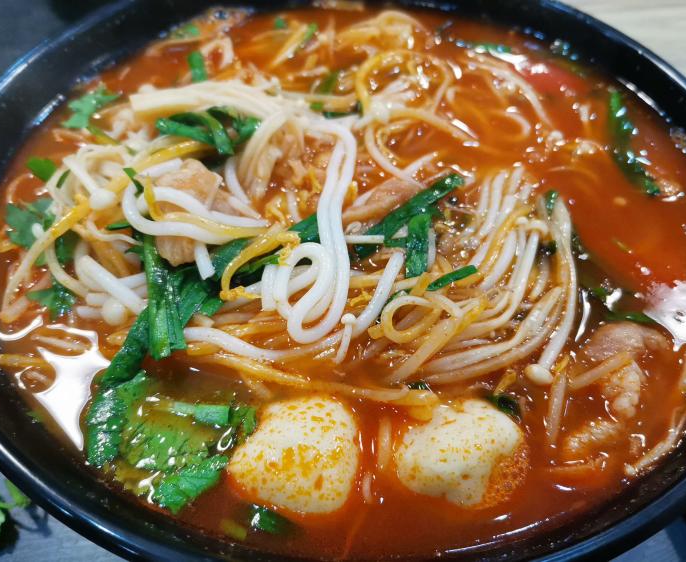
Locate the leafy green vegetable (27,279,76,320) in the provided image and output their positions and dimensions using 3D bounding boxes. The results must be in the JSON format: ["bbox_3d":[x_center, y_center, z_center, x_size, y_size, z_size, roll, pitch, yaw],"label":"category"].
[{"bbox_3d":[-0.076,0.005,0.147,0.012,0.006,0.009,9,54,5],"label":"leafy green vegetable"}]

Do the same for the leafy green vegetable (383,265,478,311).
[{"bbox_3d":[0.024,0.002,0.153,0.028,0.005,0.005,-21,55,-16],"label":"leafy green vegetable"}]

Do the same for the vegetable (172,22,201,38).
[{"bbox_3d":[-0.063,-0.100,0.225,0.011,0.004,0.009,-15,56,-12],"label":"vegetable"}]

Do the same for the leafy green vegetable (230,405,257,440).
[{"bbox_3d":[-0.023,0.033,0.130,0.006,0.005,0.008,1,54,-1],"label":"leafy green vegetable"}]

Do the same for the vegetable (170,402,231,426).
[{"bbox_3d":[-0.034,0.031,0.133,0.014,0.004,0.005,7,54,3],"label":"vegetable"}]

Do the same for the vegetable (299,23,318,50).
[{"bbox_3d":[-0.015,-0.108,0.249,0.004,0.003,0.020,13,53,9],"label":"vegetable"}]

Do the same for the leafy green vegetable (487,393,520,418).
[{"bbox_3d":[0.039,0.029,0.134,0.008,0.005,0.005,36,61,22],"label":"leafy green vegetable"}]

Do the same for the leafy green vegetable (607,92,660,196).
[{"bbox_3d":[0.108,-0.052,0.212,0.010,0.004,0.059,3,52,1],"label":"leafy green vegetable"}]

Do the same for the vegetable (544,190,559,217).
[{"bbox_3d":[0.068,-0.025,0.184,0.004,0.004,0.010,14,53,9],"label":"vegetable"}]

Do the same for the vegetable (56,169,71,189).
[{"bbox_3d":[-0.090,-0.033,0.182,0.003,0.003,0.009,4,52,2],"label":"vegetable"}]

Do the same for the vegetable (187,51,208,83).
[{"bbox_3d":[-0.053,-0.079,0.206,0.006,0.006,0.015,-11,55,-9],"label":"vegetable"}]

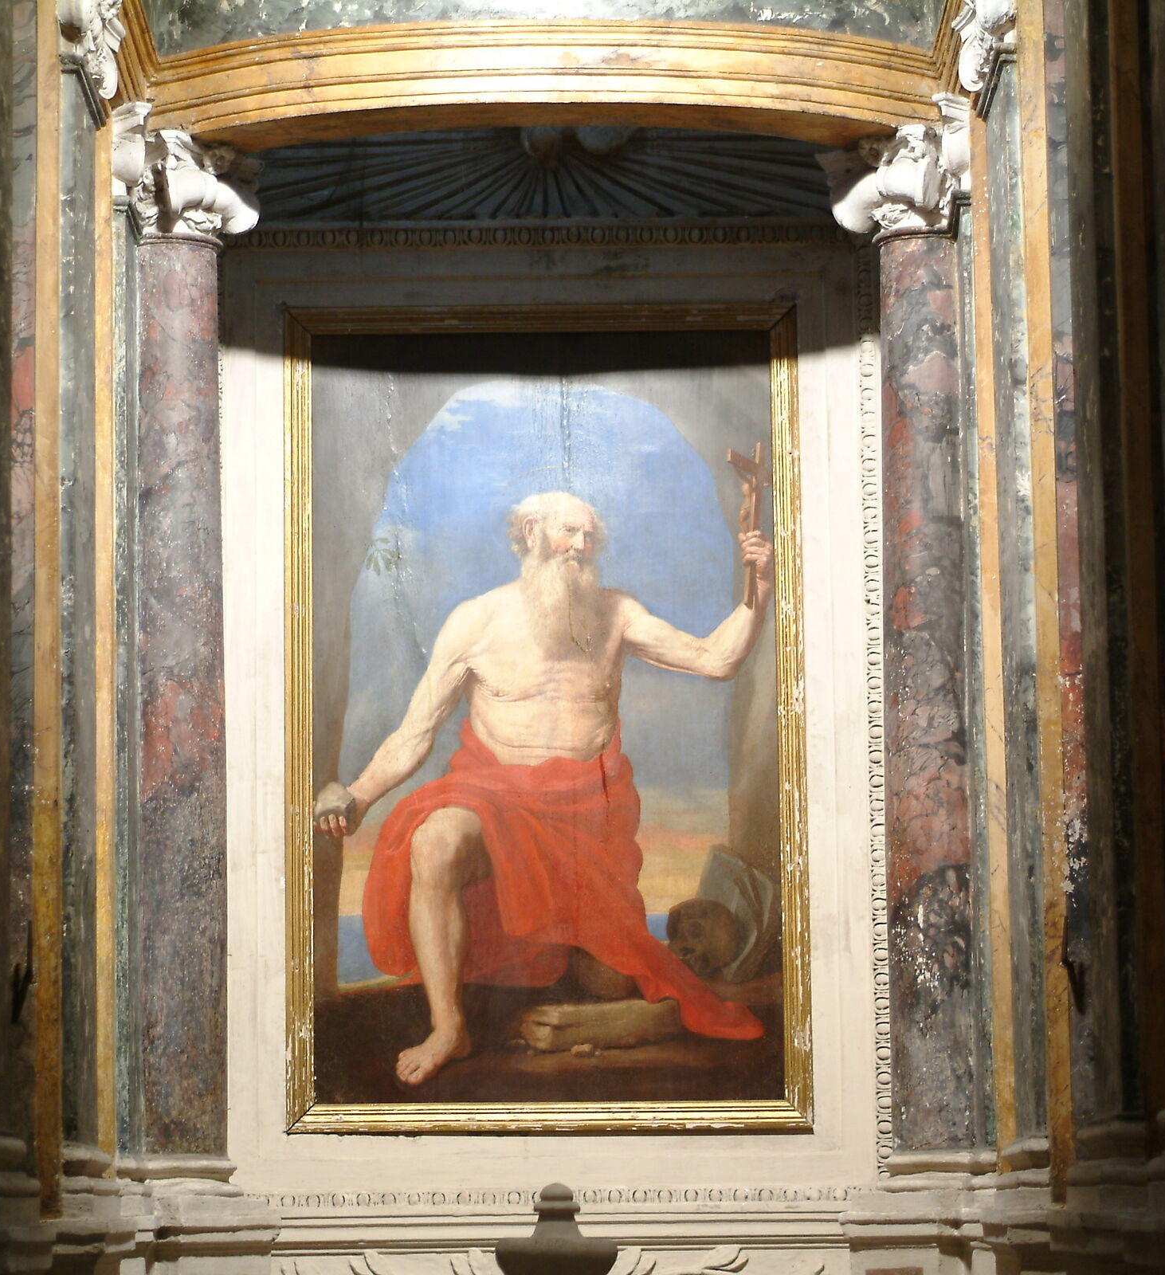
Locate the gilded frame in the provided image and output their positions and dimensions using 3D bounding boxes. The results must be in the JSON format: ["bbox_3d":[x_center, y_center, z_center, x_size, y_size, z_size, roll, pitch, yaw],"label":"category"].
[{"bbox_3d":[-0.096,0.193,9.901,1.288,2.051,0.080,-1,-6,1],"label":"gilded frame"}]

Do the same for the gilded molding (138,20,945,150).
[{"bbox_3d":[-0.099,-1.346,9.723,1.939,0.260,0.280,-1,-6,1],"label":"gilded molding"}]

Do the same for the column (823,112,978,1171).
[{"bbox_3d":[0.767,-0.018,9.592,0.309,2.490,0.320,-1,-6,1],"label":"column"}]

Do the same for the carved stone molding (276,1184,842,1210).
[{"bbox_3d":[-0.059,1.370,9.748,1.433,0.058,0.050,-1,-6,1],"label":"carved stone molding"}]

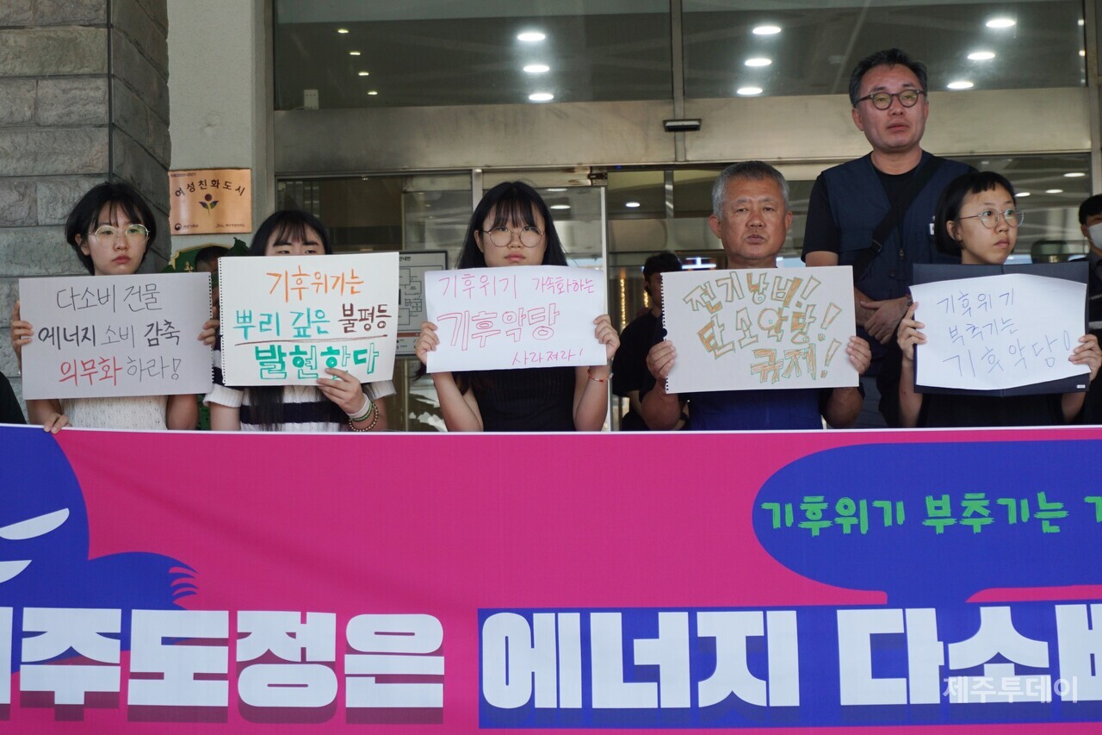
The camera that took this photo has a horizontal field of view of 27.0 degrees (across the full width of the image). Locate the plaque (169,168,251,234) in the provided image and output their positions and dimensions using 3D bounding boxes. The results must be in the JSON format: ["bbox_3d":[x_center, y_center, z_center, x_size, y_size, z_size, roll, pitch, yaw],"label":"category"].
[{"bbox_3d":[-1.574,-0.763,10.600,0.385,0.300,0.020,-1,-6,2],"label":"plaque"}]

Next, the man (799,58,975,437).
[{"bbox_3d":[0.870,0.074,5.634,0.520,1.740,0.330,-2,-6,7],"label":"man"}]

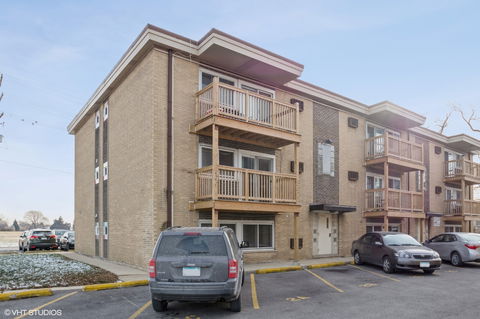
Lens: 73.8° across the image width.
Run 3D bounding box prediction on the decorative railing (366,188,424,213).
[{"bbox_3d":[8.816,2.355,18.291,3.850,1.143,1.300,6,-10,-36],"label":"decorative railing"}]

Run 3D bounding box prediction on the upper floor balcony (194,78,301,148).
[{"bbox_3d":[0.465,-1.597,12.479,4.250,1.600,1.400,8,-14,-36],"label":"upper floor balcony"}]

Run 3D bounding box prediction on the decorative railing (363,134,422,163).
[{"bbox_3d":[8.816,-0.473,18.291,3.850,1.180,1.300,6,-10,-36],"label":"decorative railing"}]

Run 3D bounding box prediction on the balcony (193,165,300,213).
[{"bbox_3d":[0.342,1.199,11.998,3.950,1.400,1.400,6,-10,-36],"label":"balcony"}]

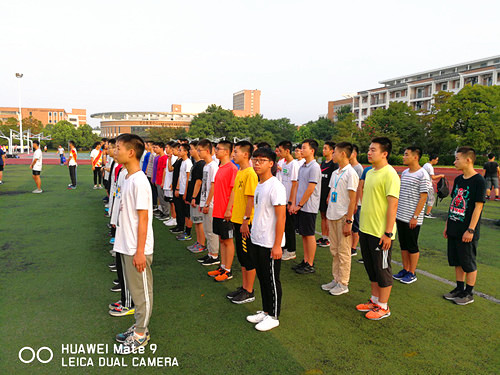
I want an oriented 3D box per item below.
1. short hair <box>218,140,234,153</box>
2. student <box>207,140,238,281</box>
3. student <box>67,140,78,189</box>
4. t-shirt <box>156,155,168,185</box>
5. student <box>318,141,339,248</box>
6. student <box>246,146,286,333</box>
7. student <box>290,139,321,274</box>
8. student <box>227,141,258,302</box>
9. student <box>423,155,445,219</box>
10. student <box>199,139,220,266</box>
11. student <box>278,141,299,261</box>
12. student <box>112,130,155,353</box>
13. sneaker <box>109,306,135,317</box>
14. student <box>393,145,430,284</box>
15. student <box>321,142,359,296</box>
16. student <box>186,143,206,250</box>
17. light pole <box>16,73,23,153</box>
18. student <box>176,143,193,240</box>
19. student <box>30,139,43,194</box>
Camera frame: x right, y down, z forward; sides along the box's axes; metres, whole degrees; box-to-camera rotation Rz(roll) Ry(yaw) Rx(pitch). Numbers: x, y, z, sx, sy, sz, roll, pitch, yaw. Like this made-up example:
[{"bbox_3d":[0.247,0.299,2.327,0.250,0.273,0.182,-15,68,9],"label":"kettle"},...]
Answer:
[{"bbox_3d":[-0.289,-0.504,4.796,0.200,0.155,0.170,-1,6,-20],"label":"short hair"},{"bbox_3d":[-0.346,0.270,4.877,0.360,1.740,0.490,-1,6,-20],"label":"student"},{"bbox_3d":[-6.617,-0.855,14.538,0.380,1.781,0.500,-1,6,-22],"label":"student"},{"bbox_3d":[-1.959,-0.403,8.731,0.270,0.660,0.470,-2,6,-23],"label":"t-shirt"},{"bbox_3d":[1.315,0.115,6.575,0.350,1.777,0.480,-1,6,-22],"label":"student"},{"bbox_3d":[0.141,0.444,3.576,0.340,1.680,0.480,-2,7,-27],"label":"student"},{"bbox_3d":[0.743,0.243,5.178,0.370,1.771,0.490,-1,6,-22],"label":"student"},{"bbox_3d":[-0.086,0.347,4.201,0.340,1.730,0.480,-2,6,-24],"label":"student"},{"bbox_3d":[4.550,-0.040,9.650,0.500,1.580,0.460,3,6,18],"label":"student"},{"bbox_3d":[-0.562,0.203,5.412,0.350,1.745,0.480,-1,6,-22],"label":"student"},{"bbox_3d":[0.588,0.193,5.730,0.350,1.755,0.480,-1,6,-22],"label":"student"},{"bbox_3d":[-0.950,0.426,3.169,0.350,1.760,0.480,-1,6,-18],"label":"student"},{"bbox_3d":[-1.240,1.173,3.791,0.280,0.105,0.105,-1,6,-22],"label":"sneaker"},{"bbox_3d":[1.977,0.326,4.818,0.360,1.700,0.500,-1,6,-20],"label":"student"},{"bbox_3d":[0.999,0.342,4.402,0.360,1.730,0.500,-2,6,-22],"label":"student"},{"bbox_3d":[-0.824,0.140,6.063,0.350,1.730,0.480,-1,6,-22],"label":"student"},{"bbox_3d":[-34.892,-11.384,59.394,0.900,12.308,1.150,-1,6,-22],"label":"light pole"},{"bbox_3d":[-1.162,0.055,6.911,0.320,1.730,0.470,-2,6,-23],"label":"student"},{"bbox_3d":[-7.205,-0.711,13.162,0.380,1.738,0.500,-1,6,-22],"label":"student"}]

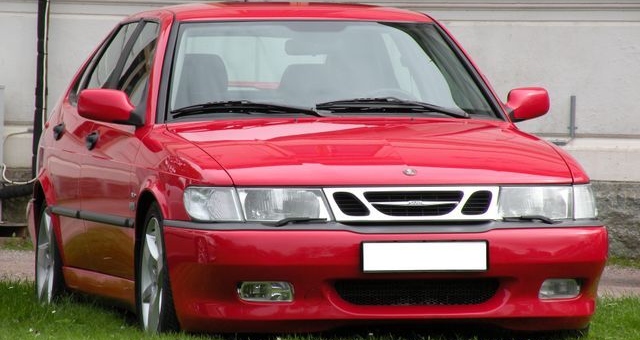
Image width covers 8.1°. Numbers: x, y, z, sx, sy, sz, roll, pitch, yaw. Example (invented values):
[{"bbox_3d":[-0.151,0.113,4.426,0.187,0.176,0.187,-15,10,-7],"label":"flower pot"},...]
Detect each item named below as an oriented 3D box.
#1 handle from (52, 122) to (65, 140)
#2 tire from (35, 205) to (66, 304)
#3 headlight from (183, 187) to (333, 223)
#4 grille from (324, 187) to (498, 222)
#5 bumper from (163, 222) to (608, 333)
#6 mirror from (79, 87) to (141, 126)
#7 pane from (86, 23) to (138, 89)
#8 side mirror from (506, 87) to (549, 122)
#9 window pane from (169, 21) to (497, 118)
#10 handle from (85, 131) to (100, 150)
[{"bbox_3d":[-1.134,-0.167,19.486,0.055,0.080,0.200,0,0,-13],"label":"handle"},{"bbox_3d":[-1.119,0.396,20.003,0.210,0.620,0.620,0,0,-13],"label":"tire"},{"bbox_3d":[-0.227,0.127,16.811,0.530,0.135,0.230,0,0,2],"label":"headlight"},{"bbox_3d":[0.356,0.124,16.794,0.670,0.140,0.120,0,0,-13],"label":"grille"},{"bbox_3d":[0.314,0.399,16.985,1.710,0.410,0.650,0,0,-13],"label":"bumper"},{"bbox_3d":[-0.847,-0.252,18.197,0.250,0.155,0.190,0,0,-13],"label":"mirror"},{"bbox_3d":[-0.905,-0.435,19.301,0.050,0.410,0.600,24,-5,-12],"label":"pane"},{"bbox_3d":[0.831,-0.265,18.578,0.250,0.155,0.190,0,0,-13],"label":"side mirror"},{"bbox_3d":[0.016,-0.421,18.280,1.390,0.110,0.710,0,38,-13],"label":"window pane"},{"bbox_3d":[-0.943,-0.128,18.637,0.055,0.085,0.200,0,0,-13],"label":"handle"}]

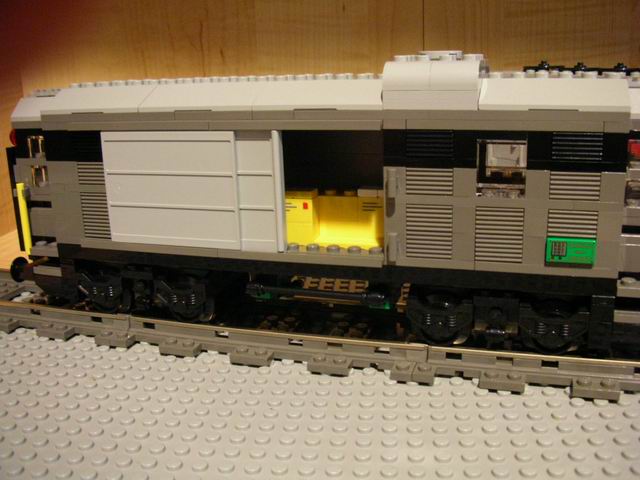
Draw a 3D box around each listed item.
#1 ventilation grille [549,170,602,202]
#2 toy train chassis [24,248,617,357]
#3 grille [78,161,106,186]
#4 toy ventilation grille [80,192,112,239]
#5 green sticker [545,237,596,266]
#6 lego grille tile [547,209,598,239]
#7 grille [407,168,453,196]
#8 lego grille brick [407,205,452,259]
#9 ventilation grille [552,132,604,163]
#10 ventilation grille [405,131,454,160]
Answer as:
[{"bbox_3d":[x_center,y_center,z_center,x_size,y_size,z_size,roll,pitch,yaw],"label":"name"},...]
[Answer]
[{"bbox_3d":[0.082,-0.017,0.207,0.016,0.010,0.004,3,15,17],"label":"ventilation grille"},{"bbox_3d":[-0.005,0.016,0.273,0.242,0.034,0.058,3,15,17],"label":"toy train chassis"},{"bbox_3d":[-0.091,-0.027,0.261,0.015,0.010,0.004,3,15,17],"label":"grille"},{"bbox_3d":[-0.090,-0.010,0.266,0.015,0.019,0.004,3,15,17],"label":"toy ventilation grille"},{"bbox_3d":[0.081,0.004,0.209,0.016,0.008,0.003,3,15,17],"label":"green sticker"},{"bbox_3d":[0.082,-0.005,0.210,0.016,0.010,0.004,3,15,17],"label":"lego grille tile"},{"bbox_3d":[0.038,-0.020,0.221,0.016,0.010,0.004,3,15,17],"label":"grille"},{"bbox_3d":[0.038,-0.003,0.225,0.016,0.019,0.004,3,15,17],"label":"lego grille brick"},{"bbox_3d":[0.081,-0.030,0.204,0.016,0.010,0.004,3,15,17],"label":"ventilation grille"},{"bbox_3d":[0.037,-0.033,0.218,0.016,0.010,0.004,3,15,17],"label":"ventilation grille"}]

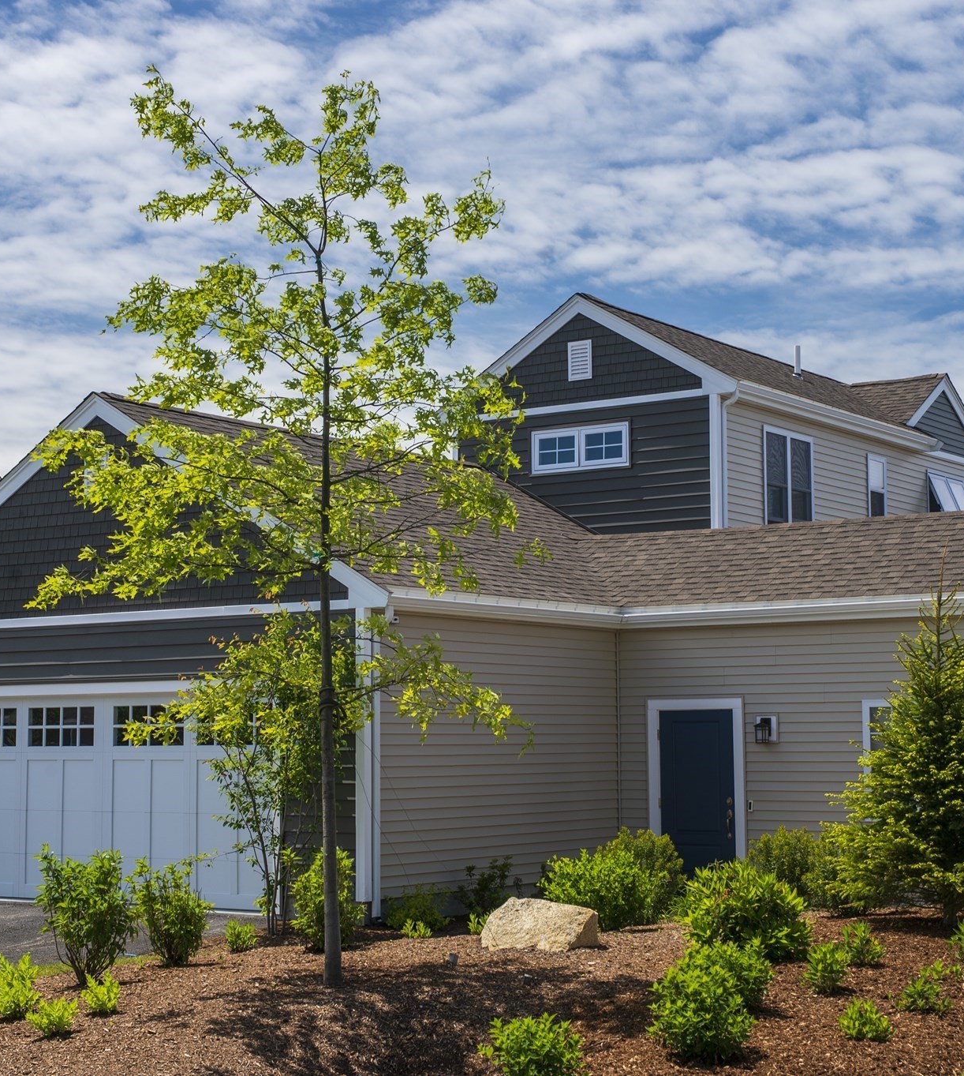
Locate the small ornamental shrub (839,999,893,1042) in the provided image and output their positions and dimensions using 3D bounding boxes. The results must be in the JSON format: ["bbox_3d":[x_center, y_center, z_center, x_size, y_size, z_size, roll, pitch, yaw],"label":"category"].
[{"bbox_3d":[2.055,2.570,10.792,0.283,0.217,0.283,-1,-6,10],"label":"small ornamental shrub"}]

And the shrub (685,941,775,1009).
[{"bbox_3d":[1.464,2.572,11.944,0.529,0.368,0.529,-1,-6,7],"label":"shrub"}]

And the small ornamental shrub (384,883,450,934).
[{"bbox_3d":[-0.571,3.245,17.700,0.577,0.407,0.519,0,-6,-2],"label":"small ornamental shrub"}]

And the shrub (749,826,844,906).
[{"bbox_3d":[3.008,3.161,19.300,0.869,0.775,0.826,-1,-6,9],"label":"shrub"}]

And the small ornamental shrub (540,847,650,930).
[{"bbox_3d":[0.948,2.930,16.945,0.931,0.673,0.931,-1,-6,3],"label":"small ornamental shrub"}]

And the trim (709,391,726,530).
[{"bbox_3d":[2.850,-0.887,24.535,0.110,1.730,0.110,-4,-7,36],"label":"trim"}]

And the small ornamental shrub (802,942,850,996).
[{"bbox_3d":[2.112,2.638,12.400,0.285,0.314,0.285,-1,-6,9],"label":"small ornamental shrub"}]

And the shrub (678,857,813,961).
[{"bbox_3d":[1.889,2.643,14.490,0.958,0.686,0.958,-1,-6,7],"label":"shrub"}]

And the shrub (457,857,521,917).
[{"bbox_3d":[0.064,3.299,19.100,0.596,0.539,0.537,0,-6,0],"label":"shrub"}]

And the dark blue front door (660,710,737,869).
[{"bbox_3d":[2.305,2.835,21.638,0.908,2.000,0.050,-4,-7,35],"label":"dark blue front door"}]

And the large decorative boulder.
[{"bbox_3d":[0.432,2.890,15.100,0.897,0.373,0.583,0,-6,2],"label":"large decorative boulder"}]

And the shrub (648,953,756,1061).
[{"bbox_3d":[1.108,2.364,10.200,0.533,0.491,0.533,-1,-6,6],"label":"shrub"}]

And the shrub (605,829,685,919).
[{"bbox_3d":[1.472,3.032,18.245,0.740,0.821,0.740,-1,-6,4],"label":"shrub"}]

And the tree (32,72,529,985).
[{"bbox_3d":[-1.319,-0.135,13.162,3.217,5.995,2.992,0,-6,-4],"label":"tree"}]

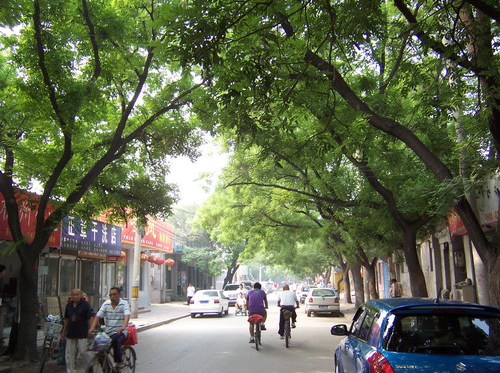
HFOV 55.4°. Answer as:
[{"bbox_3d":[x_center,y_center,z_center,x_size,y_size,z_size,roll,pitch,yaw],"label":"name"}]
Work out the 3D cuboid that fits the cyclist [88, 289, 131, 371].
[{"bbox_3d":[-2.585,2.644,8.925,0.560,1.470,0.750,-3,-12,13],"label":"cyclist"}]

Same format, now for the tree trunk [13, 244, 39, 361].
[{"bbox_3d":[-4.897,2.502,10.522,0.500,2.480,0.480,-2,-12,5],"label":"tree trunk"}]

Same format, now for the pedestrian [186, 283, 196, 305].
[{"bbox_3d":[-4.490,8.289,36.683,0.500,1.575,0.400,1,-12,-10],"label":"pedestrian"}]

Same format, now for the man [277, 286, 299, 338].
[{"bbox_3d":[1.007,3.418,13.029,0.580,1.480,0.750,-2,-12,5],"label":"man"}]

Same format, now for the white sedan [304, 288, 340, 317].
[{"bbox_3d":[3.864,6.225,26.026,1.660,1.420,3.860,-2,-12,5],"label":"white sedan"}]

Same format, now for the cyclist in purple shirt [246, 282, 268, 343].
[{"bbox_3d":[0.179,3.339,12.630,0.570,1.565,0.780,-2,-12,5],"label":"cyclist in purple shirt"}]

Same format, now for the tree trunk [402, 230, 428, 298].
[{"bbox_3d":[5.349,3.002,15.447,0.680,3.230,0.580,-2,-12,5],"label":"tree trunk"}]

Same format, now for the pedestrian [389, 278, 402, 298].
[{"bbox_3d":[6.746,5.122,21.990,0.520,1.640,0.420,-2,-12,5],"label":"pedestrian"}]

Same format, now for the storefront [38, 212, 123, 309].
[{"bbox_3d":[-7.907,3.962,22.598,1.200,4.500,7.090,-3,-12,10],"label":"storefront"}]

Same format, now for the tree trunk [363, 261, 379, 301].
[{"bbox_3d":[6.050,5.090,24.081,0.620,2.575,0.520,-2,-12,5],"label":"tree trunk"}]

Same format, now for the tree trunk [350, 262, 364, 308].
[{"bbox_3d":[6.643,6.101,29.707,0.660,2.830,0.550,-2,-12,5],"label":"tree trunk"}]

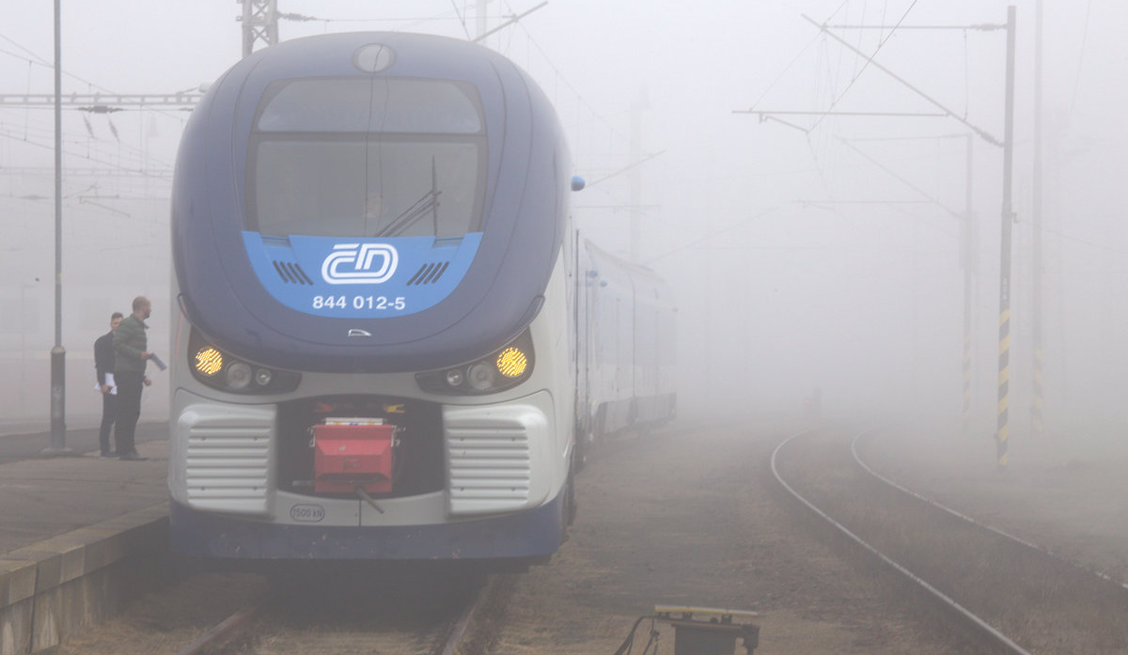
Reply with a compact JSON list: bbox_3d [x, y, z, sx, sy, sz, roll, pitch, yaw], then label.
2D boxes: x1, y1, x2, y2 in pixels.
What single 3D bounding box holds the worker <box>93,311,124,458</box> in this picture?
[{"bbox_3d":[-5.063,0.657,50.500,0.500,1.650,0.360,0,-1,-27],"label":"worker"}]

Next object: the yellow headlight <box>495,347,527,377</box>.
[{"bbox_3d":[-0.362,0.239,30.800,0.215,0.215,0.100,0,0,0],"label":"yellow headlight"}]

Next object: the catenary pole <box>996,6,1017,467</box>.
[{"bbox_3d":[7.466,-1.536,75.500,0.200,7.760,0.180,1,0,0],"label":"catenary pole"}]

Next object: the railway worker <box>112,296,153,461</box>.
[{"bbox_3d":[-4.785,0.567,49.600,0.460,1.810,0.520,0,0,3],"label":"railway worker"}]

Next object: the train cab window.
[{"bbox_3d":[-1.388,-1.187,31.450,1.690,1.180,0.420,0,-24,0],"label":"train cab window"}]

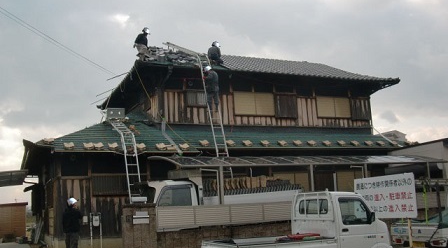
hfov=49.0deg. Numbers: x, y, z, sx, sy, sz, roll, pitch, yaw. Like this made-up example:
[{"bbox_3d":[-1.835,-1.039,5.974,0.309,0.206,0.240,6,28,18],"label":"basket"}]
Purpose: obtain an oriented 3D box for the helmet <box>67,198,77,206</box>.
[{"bbox_3d":[-4.032,2.075,13.003,0.285,0.165,0.225,-18,2,-36],"label":"helmet"}]

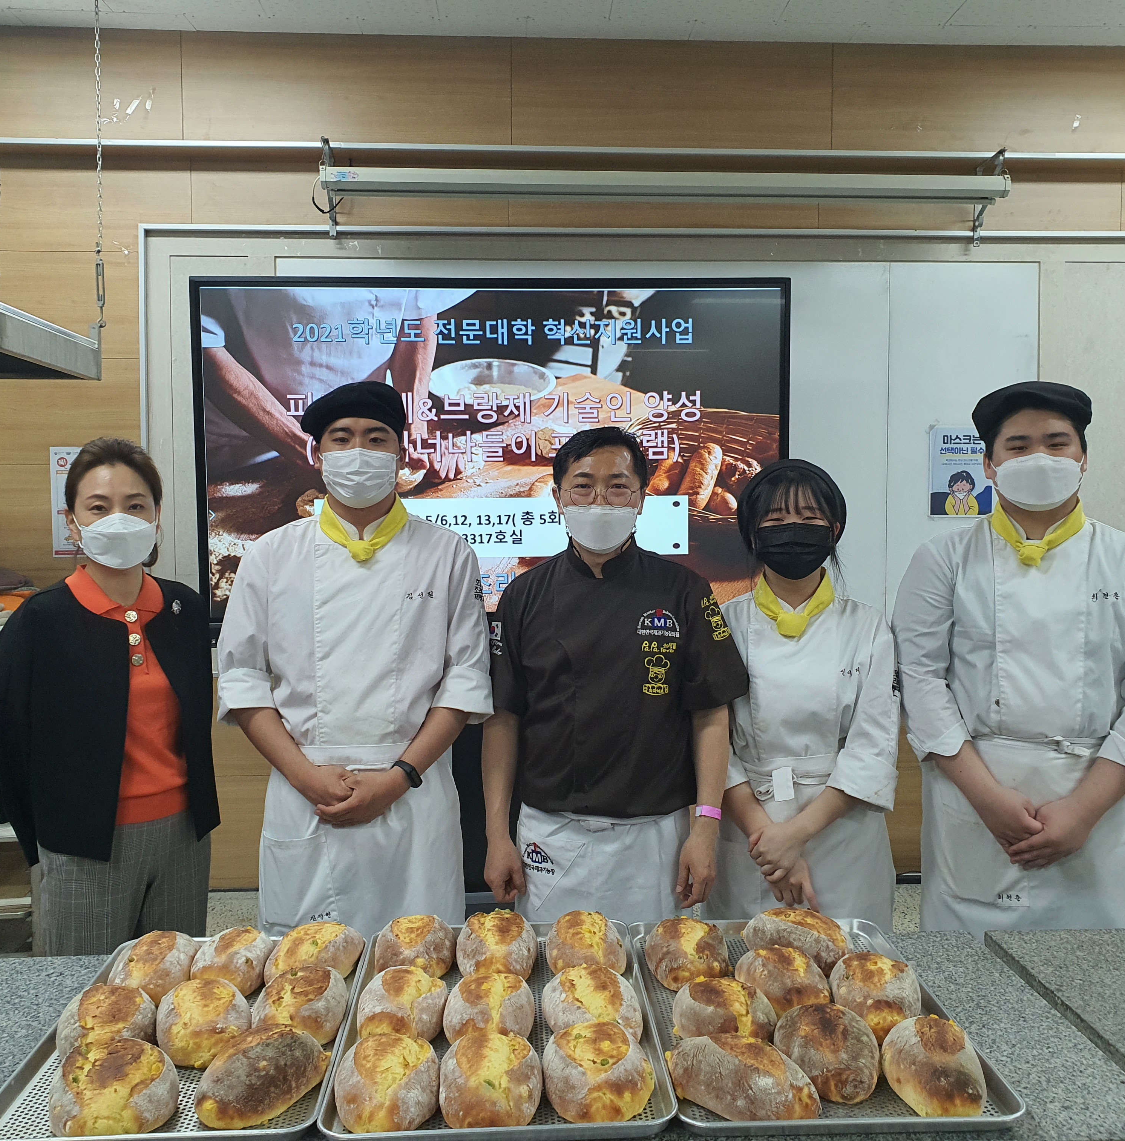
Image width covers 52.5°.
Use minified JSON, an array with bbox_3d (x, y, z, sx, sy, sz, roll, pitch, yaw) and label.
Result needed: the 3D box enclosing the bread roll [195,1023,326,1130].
[{"bbox_3d":[-0.355,0.592,1.348,0.116,0.091,0.164,2,5,34],"label":"bread roll"}]

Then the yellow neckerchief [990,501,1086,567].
[{"bbox_3d":[0.896,-0.070,2.150,0.170,0.125,0.155,1,4,18],"label":"yellow neckerchief"}]

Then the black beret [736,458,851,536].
[{"bbox_3d":[0.411,-0.132,2.060,0.205,0.145,0.210,0,4,8],"label":"black beret"}]

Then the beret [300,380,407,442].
[{"bbox_3d":[-0.391,-0.297,2.140,0.205,0.115,0.240,-1,4,-10],"label":"beret"}]

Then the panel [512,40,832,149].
[{"bbox_3d":[0.415,-1.764,4.235,1.200,0.400,0.025,0,4,-3],"label":"panel"}]

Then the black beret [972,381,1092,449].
[{"bbox_3d":[0.896,-0.297,2.190,0.222,0.130,0.250,1,4,18],"label":"black beret"}]

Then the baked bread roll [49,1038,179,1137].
[{"bbox_3d":[-0.537,0.615,1.370,0.138,0.085,0.150,-1,4,-3],"label":"baked bread roll"}]

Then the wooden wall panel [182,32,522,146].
[{"bbox_3d":[-0.791,-1.767,4.190,1.200,0.385,0.030,0,4,-3],"label":"wooden wall panel"}]

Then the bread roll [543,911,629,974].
[{"bbox_3d":[0.037,0.568,1.739,0.125,0.084,0.166,0,4,-4],"label":"bread roll"}]

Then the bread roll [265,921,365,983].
[{"bbox_3d":[-0.372,0.574,1.721,0.118,0.077,0.162,2,5,33],"label":"bread roll"}]

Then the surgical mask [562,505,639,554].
[{"bbox_3d":[0.069,-0.072,2.050,0.138,0.090,0.085,0,4,2],"label":"surgical mask"}]

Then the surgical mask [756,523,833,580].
[{"bbox_3d":[0.418,-0.033,2.060,0.137,0.104,0.085,1,4,11],"label":"surgical mask"}]

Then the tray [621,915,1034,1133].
[{"bbox_3d":[0.320,0.608,1.574,0.400,0.026,0.600,-1,4,-2],"label":"tray"}]

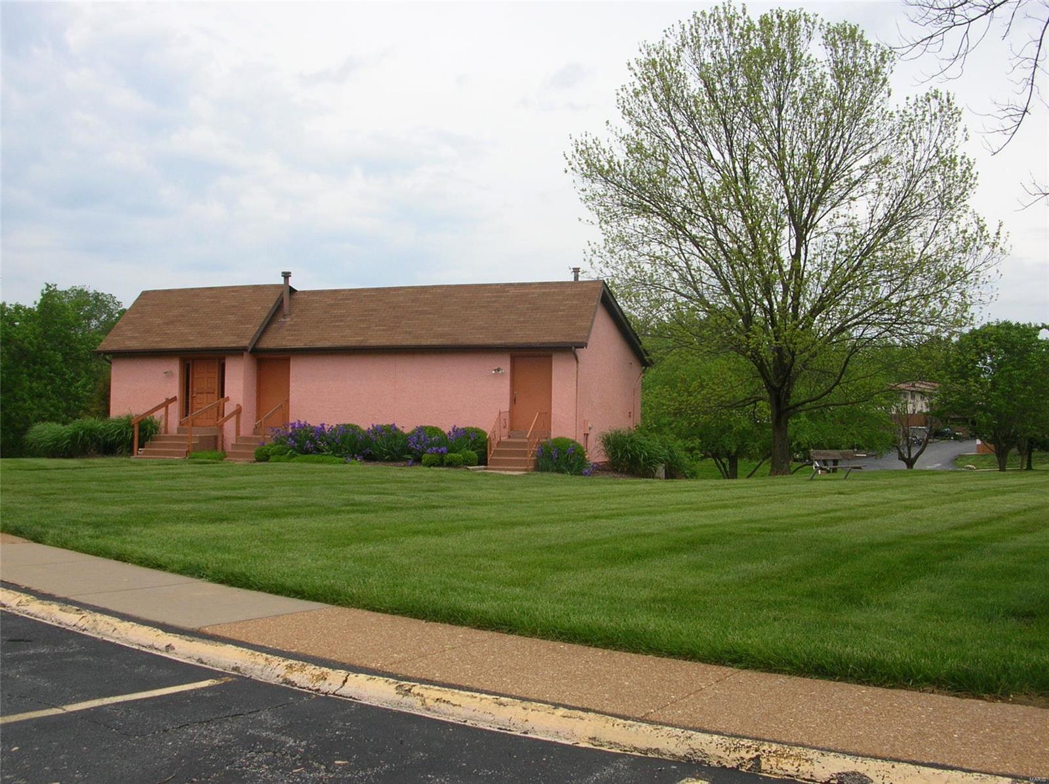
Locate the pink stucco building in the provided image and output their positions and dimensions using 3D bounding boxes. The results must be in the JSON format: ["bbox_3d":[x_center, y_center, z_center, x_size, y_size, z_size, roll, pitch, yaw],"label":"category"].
[{"bbox_3d":[-4.382,-0.450,35.181,15.410,5.470,10.100,0,-3,17],"label":"pink stucco building"}]

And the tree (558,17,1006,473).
[{"bbox_3d":[9.062,-5.175,37.048,14.600,16.100,14.000,0,-3,17],"label":"tree"}]

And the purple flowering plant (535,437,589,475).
[{"bbox_3d":[0.993,1.701,28.200,1.300,0.970,1.150,0,-3,17],"label":"purple flowering plant"}]

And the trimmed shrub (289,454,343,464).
[{"bbox_3d":[-5.847,1.891,29.812,1.450,0.280,0.750,0,-3,17],"label":"trimmed shrub"}]

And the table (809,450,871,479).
[{"bbox_3d":[9.680,2.212,32.500,1.700,0.860,1.150,1,-3,-12],"label":"table"}]

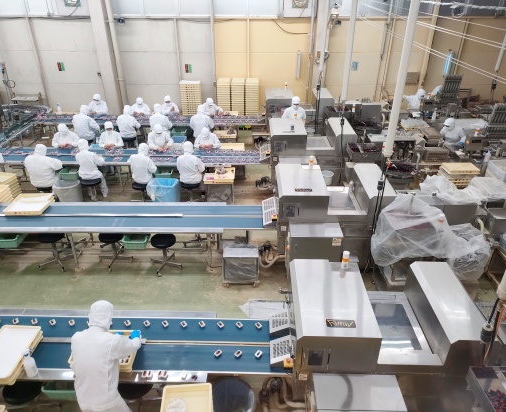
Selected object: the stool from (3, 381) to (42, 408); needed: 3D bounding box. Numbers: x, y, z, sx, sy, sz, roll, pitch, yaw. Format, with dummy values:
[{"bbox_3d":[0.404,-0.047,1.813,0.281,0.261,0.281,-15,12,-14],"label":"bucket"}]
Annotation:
[{"bbox_3d":[-2.210,1.946,4.258,0.420,0.540,0.420,0,30,0],"label":"stool"}]

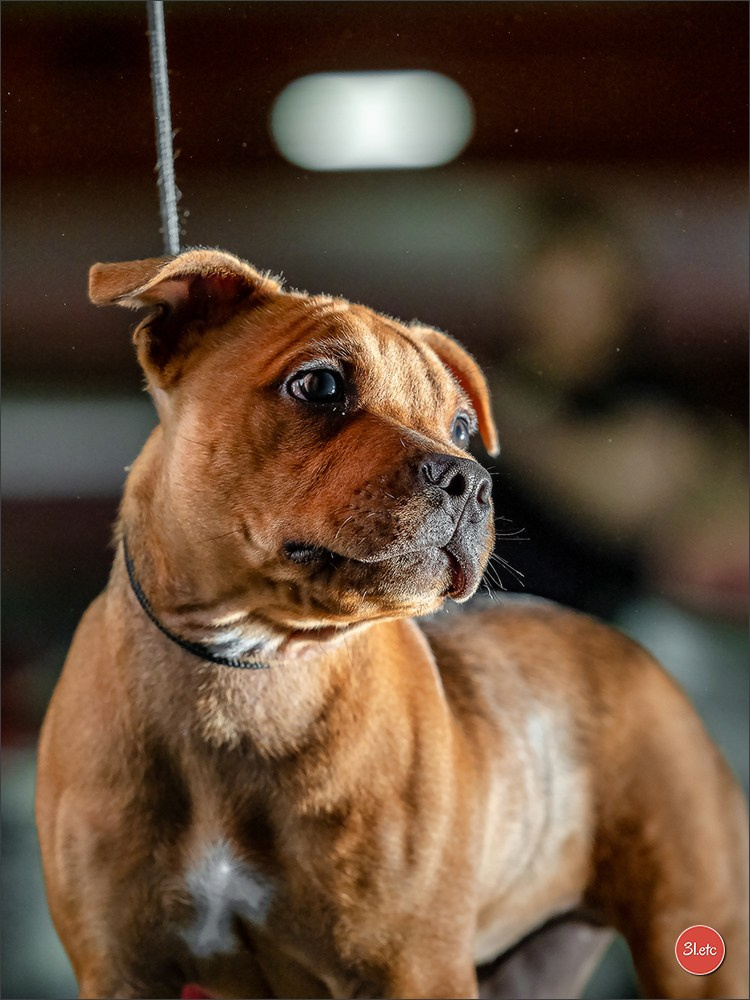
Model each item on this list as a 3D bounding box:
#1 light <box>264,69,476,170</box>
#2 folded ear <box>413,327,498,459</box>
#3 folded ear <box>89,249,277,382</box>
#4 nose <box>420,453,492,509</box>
[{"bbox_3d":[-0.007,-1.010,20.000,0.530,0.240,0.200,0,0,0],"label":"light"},{"bbox_3d":[0.038,-0.053,3.680,0.050,0.063,0.042,8,-6,45],"label":"folded ear"},{"bbox_3d":[-0.092,-0.088,3.620,0.060,0.062,0.070,8,-6,45],"label":"folded ear"},{"bbox_3d":[0.038,-0.009,3.565,0.021,0.026,0.034,8,-6,45],"label":"nose"}]

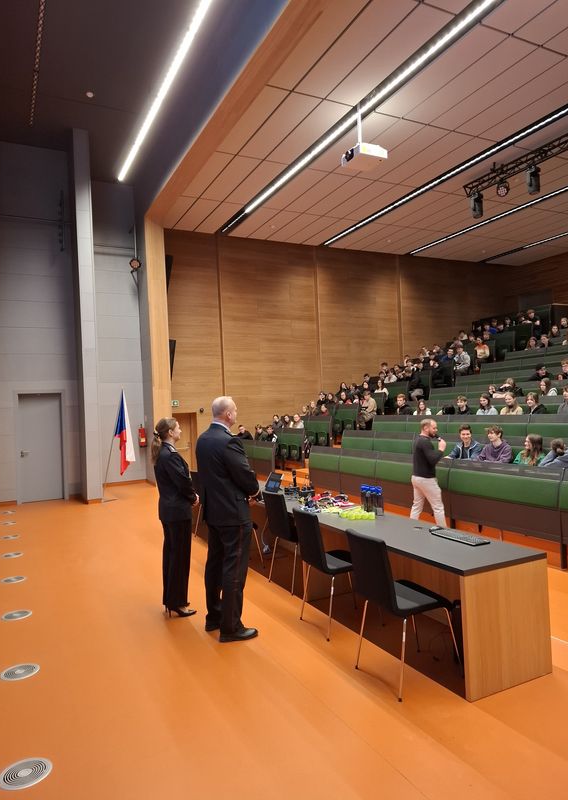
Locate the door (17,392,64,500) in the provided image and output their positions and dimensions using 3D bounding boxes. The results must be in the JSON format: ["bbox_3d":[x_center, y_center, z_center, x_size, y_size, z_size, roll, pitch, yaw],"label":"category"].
[{"bbox_3d":[-5.107,1.006,11.203,0.820,2.240,0.100,-2,-1,-28],"label":"door"}]

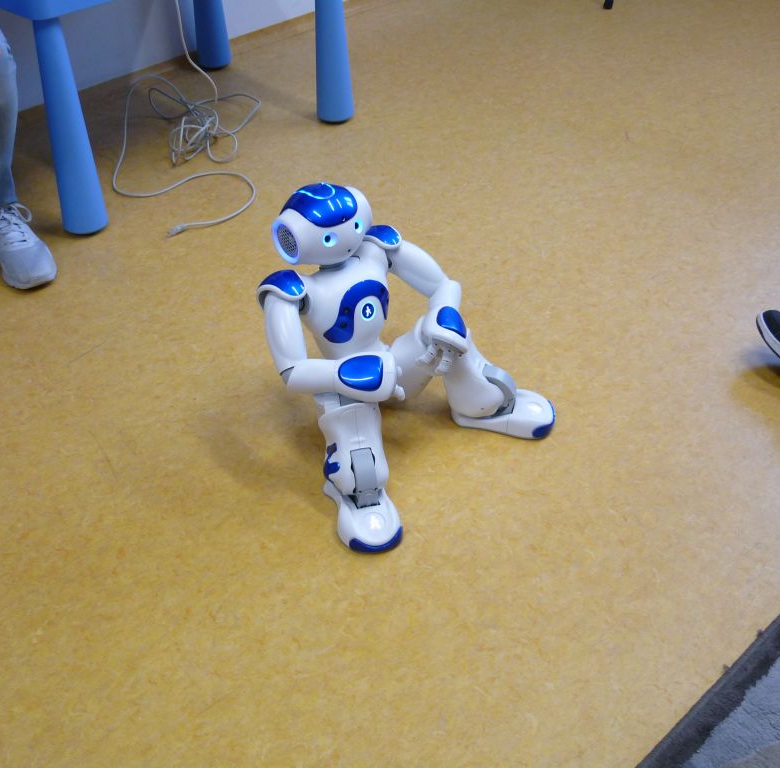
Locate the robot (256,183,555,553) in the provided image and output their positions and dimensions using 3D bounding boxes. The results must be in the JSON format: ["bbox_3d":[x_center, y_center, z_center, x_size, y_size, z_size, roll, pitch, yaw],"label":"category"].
[{"bbox_3d":[0.004,-0.079,1.411,0.423,0.371,0.376,-29,47,-31],"label":"robot"}]

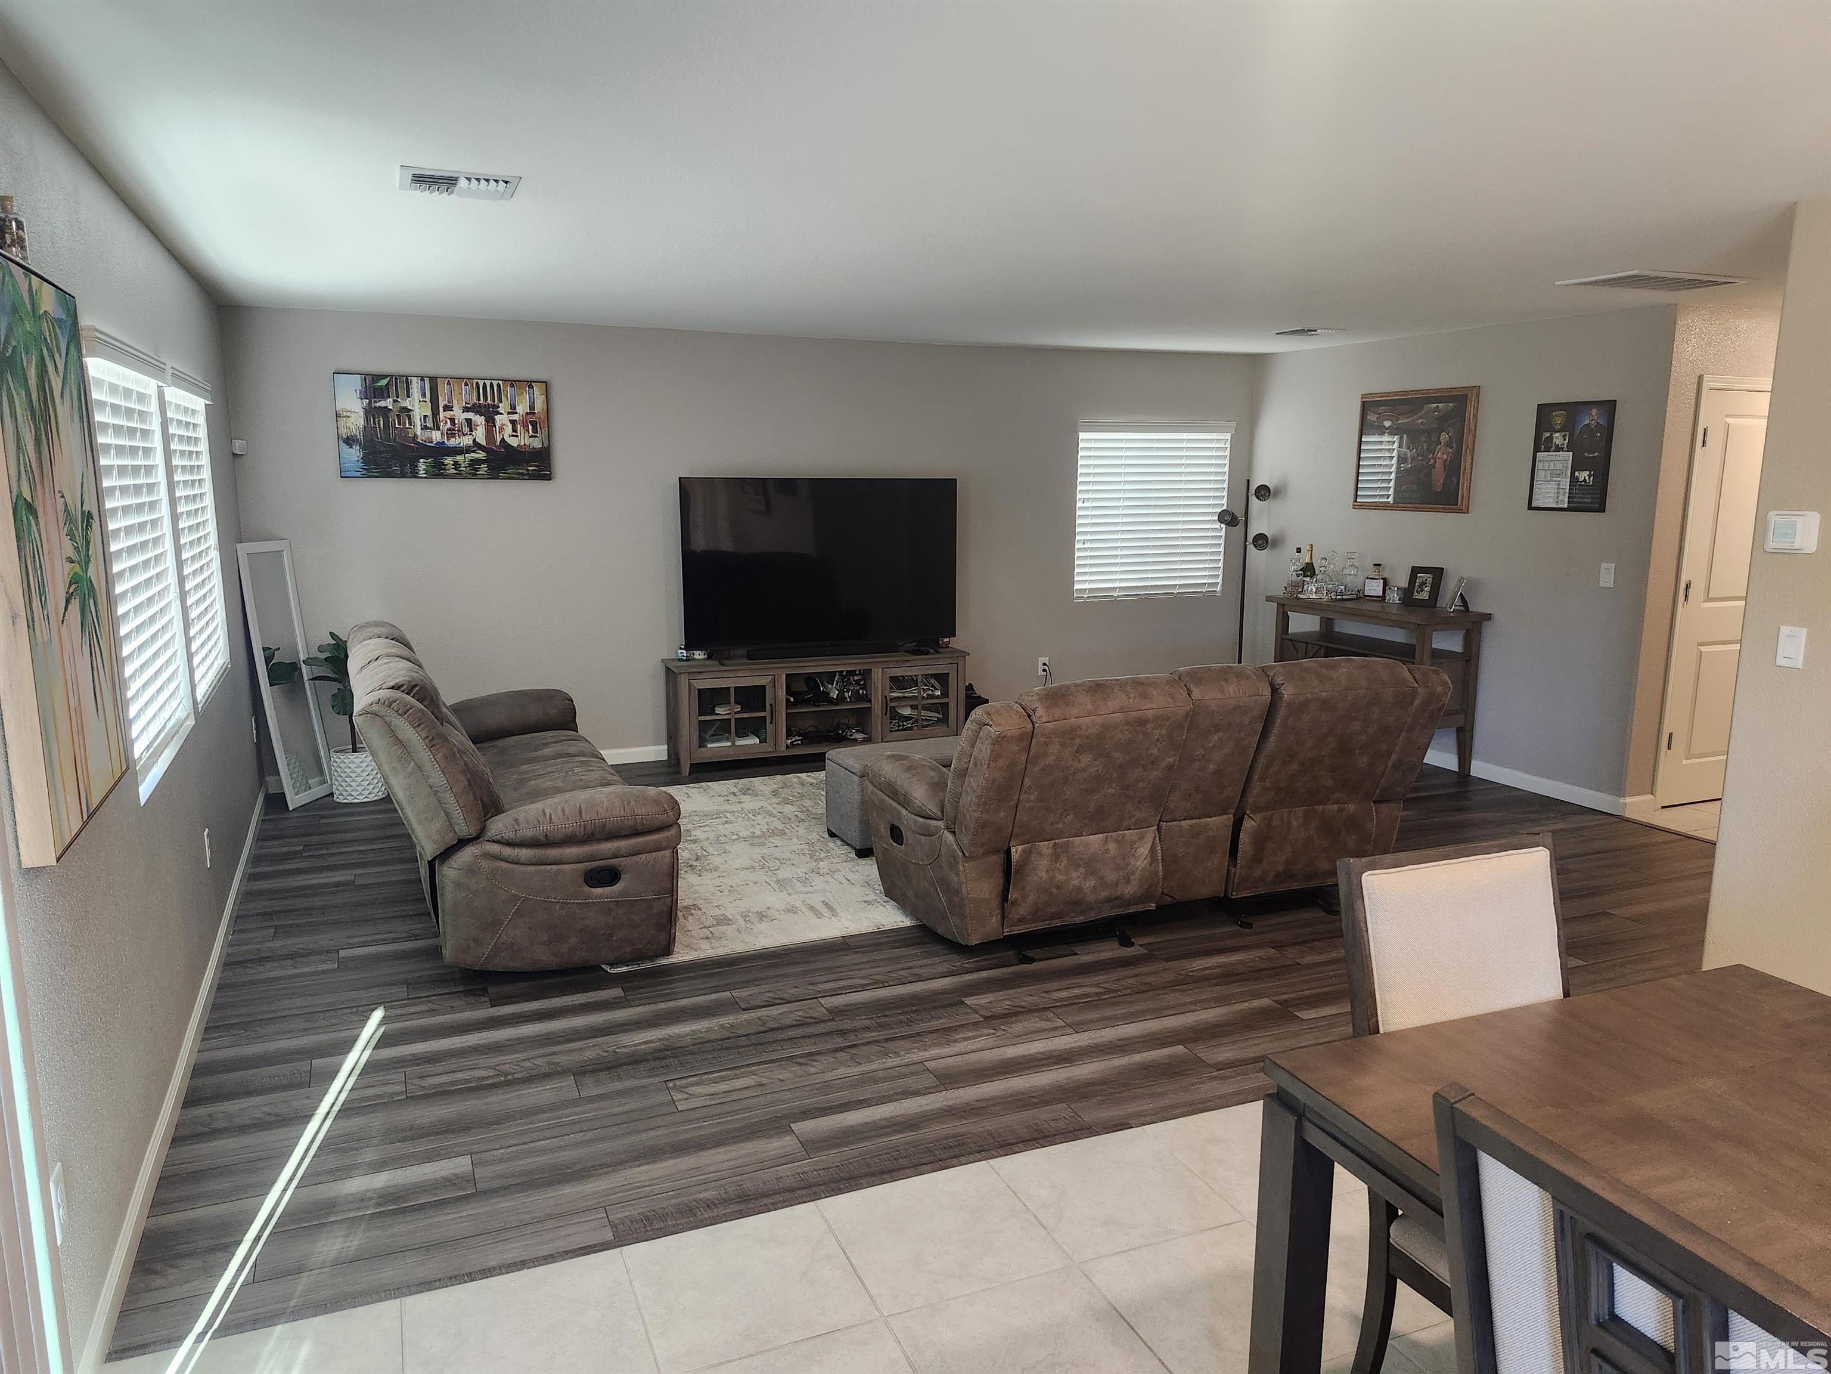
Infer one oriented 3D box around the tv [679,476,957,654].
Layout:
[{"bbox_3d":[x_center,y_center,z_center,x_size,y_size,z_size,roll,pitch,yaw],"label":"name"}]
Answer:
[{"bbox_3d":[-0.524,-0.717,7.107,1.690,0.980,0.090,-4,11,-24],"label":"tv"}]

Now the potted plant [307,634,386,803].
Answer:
[{"bbox_3d":[-2.838,0.140,6.190,0.450,0.880,0.400,-4,11,-24],"label":"potted plant"}]

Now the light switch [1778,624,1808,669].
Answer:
[{"bbox_3d":[2.455,-0.108,3.411,0.006,0.118,0.074,-4,11,-23],"label":"light switch"}]

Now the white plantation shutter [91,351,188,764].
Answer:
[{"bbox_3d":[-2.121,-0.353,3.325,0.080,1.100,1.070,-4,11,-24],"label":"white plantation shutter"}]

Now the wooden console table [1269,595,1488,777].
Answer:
[{"bbox_3d":[2.670,-0.030,7.122,0.493,0.900,1.217,-4,11,-23],"label":"wooden console table"}]

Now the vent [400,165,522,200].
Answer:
[{"bbox_3d":[-1.244,-1.370,3.324,0.300,0.025,0.300,-4,11,-24],"label":"vent"}]

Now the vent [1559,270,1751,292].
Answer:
[{"bbox_3d":[2.875,-1.569,4.725,0.544,0.017,0.404,-4,11,-23],"label":"vent"}]

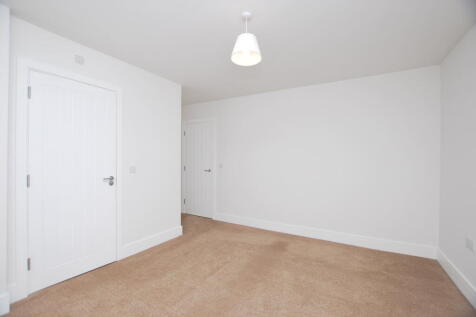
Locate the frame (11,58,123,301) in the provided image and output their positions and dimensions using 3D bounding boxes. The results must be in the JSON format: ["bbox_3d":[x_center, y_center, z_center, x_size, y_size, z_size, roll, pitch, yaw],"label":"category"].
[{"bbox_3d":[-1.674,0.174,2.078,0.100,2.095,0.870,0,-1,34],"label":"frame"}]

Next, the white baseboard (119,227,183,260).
[{"bbox_3d":[-1.158,1.161,2.811,0.018,0.140,0.930,0,-1,34],"label":"white baseboard"}]

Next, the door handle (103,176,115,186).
[{"bbox_3d":[-1.474,0.265,2.268,0.060,0.110,0.135,0,-1,34],"label":"door handle"}]

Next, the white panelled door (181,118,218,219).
[{"bbox_3d":[-0.825,0.232,4.180,0.760,1.980,0.045,0,-1,29],"label":"white panelled door"}]

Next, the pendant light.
[{"bbox_3d":[0.071,-0.998,1.600,0.250,0.390,0.250,0,-1,0],"label":"pendant light"}]

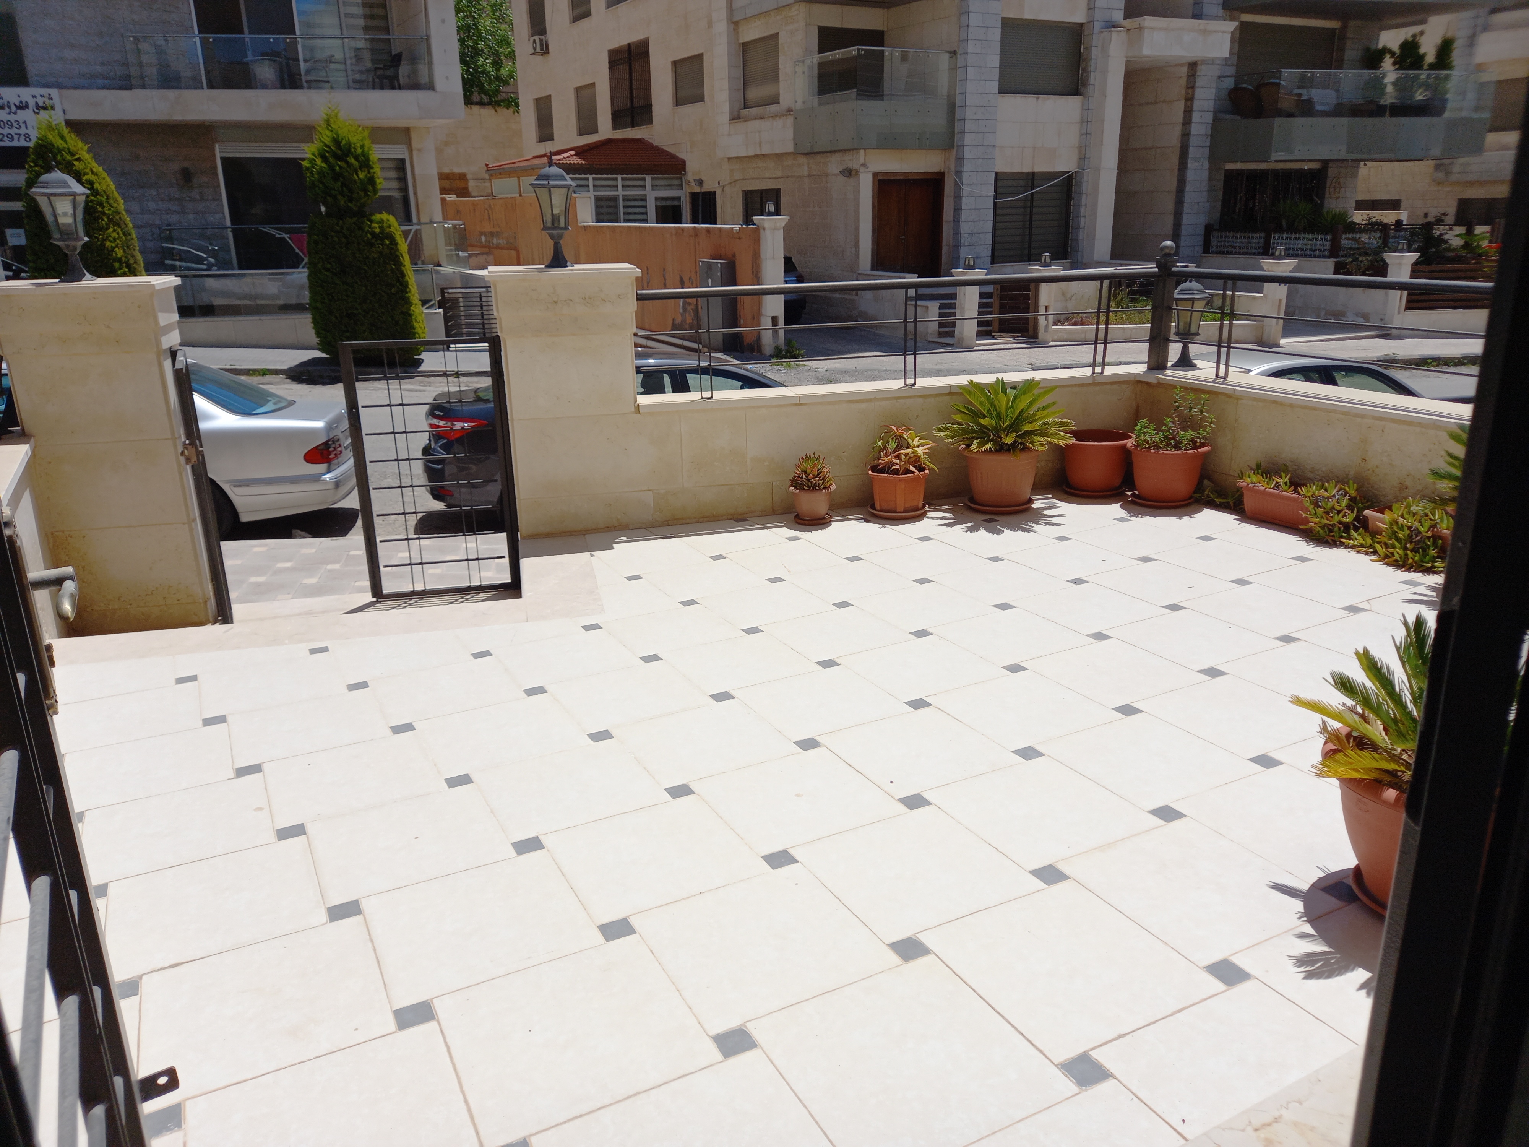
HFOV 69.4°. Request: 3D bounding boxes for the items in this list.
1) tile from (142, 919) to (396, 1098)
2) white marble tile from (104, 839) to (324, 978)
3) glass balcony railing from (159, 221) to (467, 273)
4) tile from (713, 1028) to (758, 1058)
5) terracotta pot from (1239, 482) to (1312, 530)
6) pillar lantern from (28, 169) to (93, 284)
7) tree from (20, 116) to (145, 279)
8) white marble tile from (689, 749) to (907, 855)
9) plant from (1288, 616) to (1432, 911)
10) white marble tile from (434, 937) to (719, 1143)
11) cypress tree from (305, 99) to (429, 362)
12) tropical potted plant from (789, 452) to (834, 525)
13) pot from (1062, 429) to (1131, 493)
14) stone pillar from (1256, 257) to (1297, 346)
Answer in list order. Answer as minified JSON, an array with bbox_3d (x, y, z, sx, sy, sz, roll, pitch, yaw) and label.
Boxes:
[{"bbox_3d":[-0.927,0.814,2.058,0.410,0.020,0.410,-11,19,-26],"label":"tile"},{"bbox_3d":[-1.285,0.790,2.608,0.445,0.020,0.445,-11,19,-26],"label":"white marble tile"},{"bbox_3d":[-8.299,-5.923,20.149,5.600,0.980,0.120,-1,18,0],"label":"glass balcony railing"},{"bbox_3d":[-0.061,0.902,2.107,0.065,0.020,0.065,-11,19,-26],"label":"tile"},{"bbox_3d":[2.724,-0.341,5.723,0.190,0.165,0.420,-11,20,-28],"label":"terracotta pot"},{"bbox_3d":[-3.024,-1.531,4.771,0.220,0.510,0.220,-5,18,-12],"label":"pillar lantern"},{"bbox_3d":[-9.630,-4.677,15.230,1.650,3.000,1.650,-1,18,0],"label":"tree"},{"bbox_3d":[0.079,0.617,3.018,0.445,0.020,0.445,-11,19,-26],"label":"white marble tile"},{"bbox_3d":[1.359,0.351,2.143,0.660,0.660,0.660,11,22,33],"label":"plant"},{"bbox_3d":[-0.397,0.933,2.243,0.457,0.015,0.457,-10,19,-24],"label":"white marble tile"},{"bbox_3d":[-6.346,-5.287,17.007,1.750,3.850,1.750,-1,18,0],"label":"cypress tree"},{"bbox_3d":[0.271,-0.476,6.058,0.240,0.375,0.240,-5,18,-12],"label":"tropical potted plant"},{"bbox_3d":[1.855,-0.615,6.174,0.375,0.308,0.375,-1,18,0],"label":"pot"},{"bbox_3d":[8.581,-4.484,18.468,0.500,1.414,0.500,14,24,39],"label":"stone pillar"}]

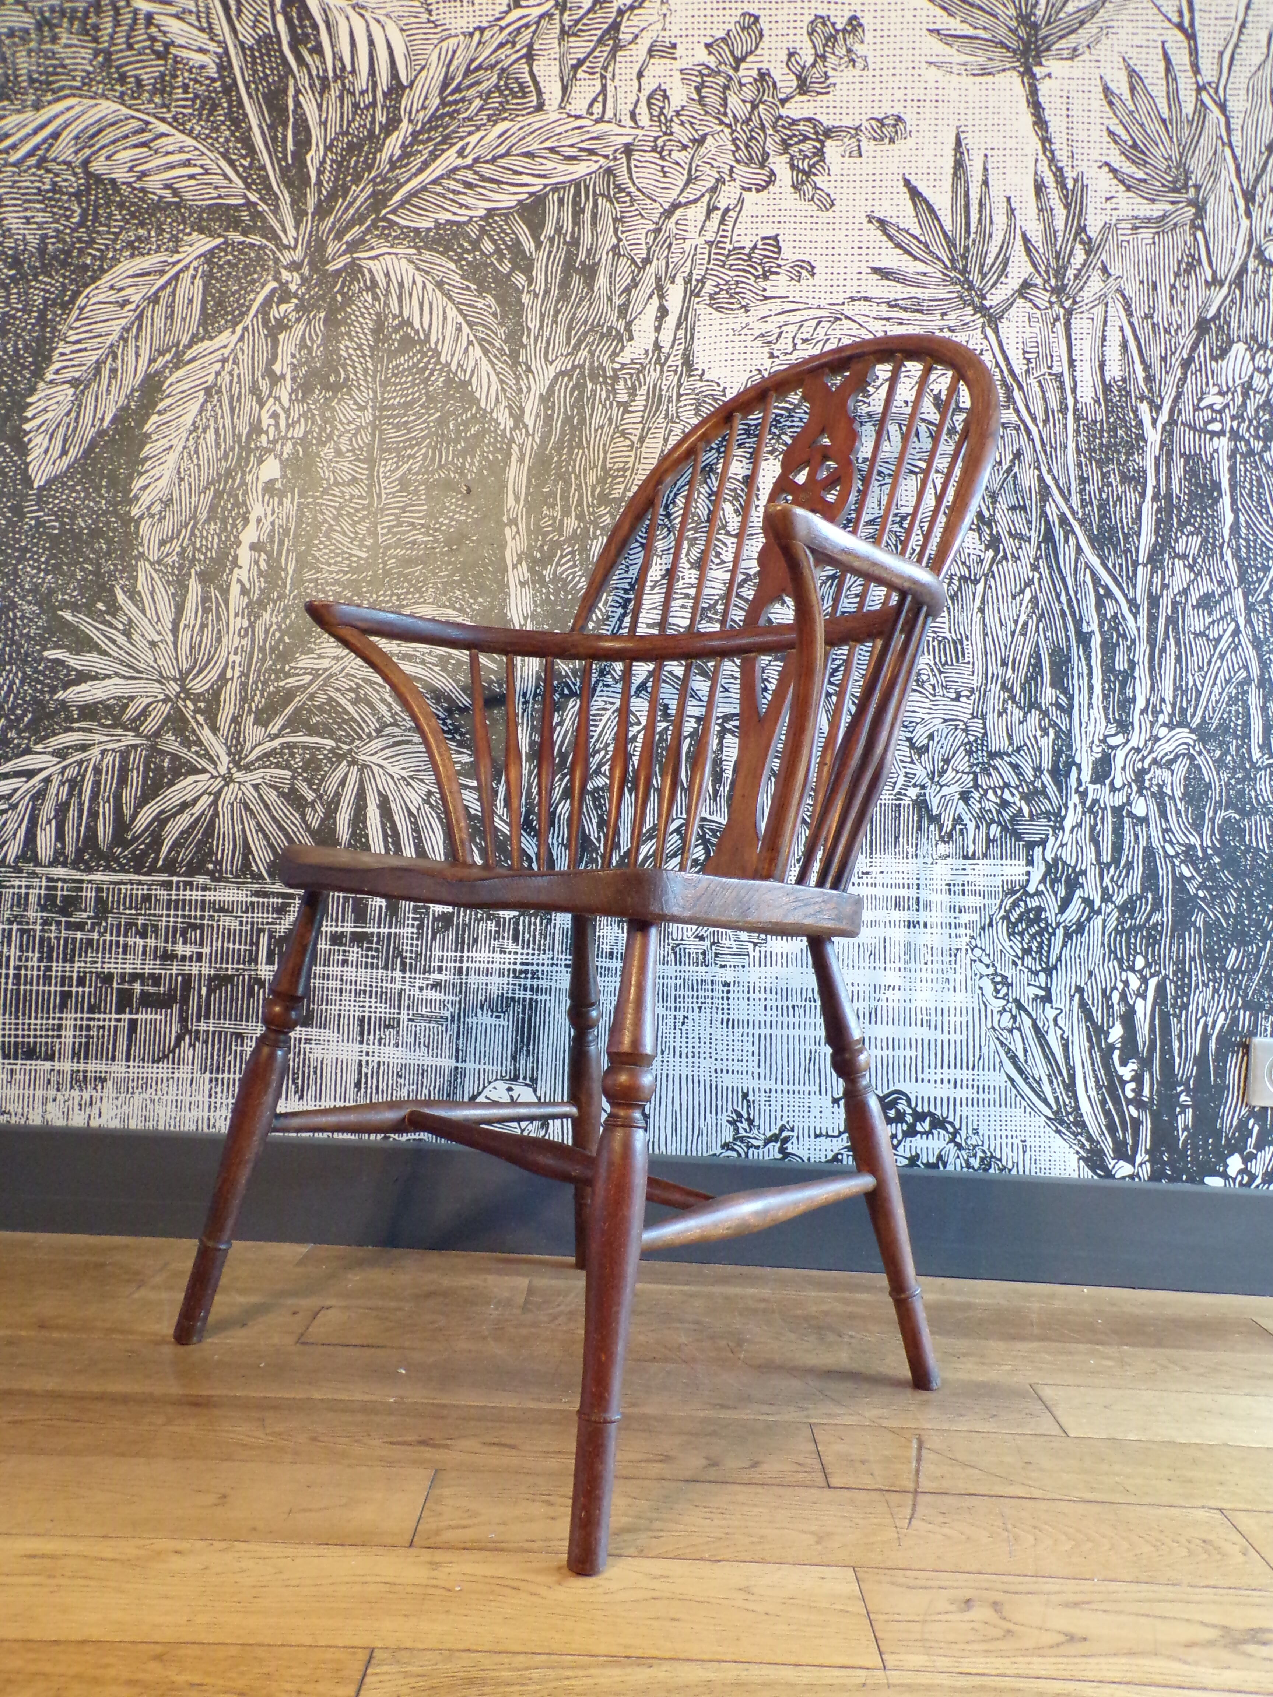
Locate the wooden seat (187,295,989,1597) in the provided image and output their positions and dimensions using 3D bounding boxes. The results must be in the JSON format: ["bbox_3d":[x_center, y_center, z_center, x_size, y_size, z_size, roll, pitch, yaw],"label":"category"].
[{"bbox_3d":[0.001,-0.044,1.318,0.630,1.053,0.598,2,-1,45],"label":"wooden seat"}]

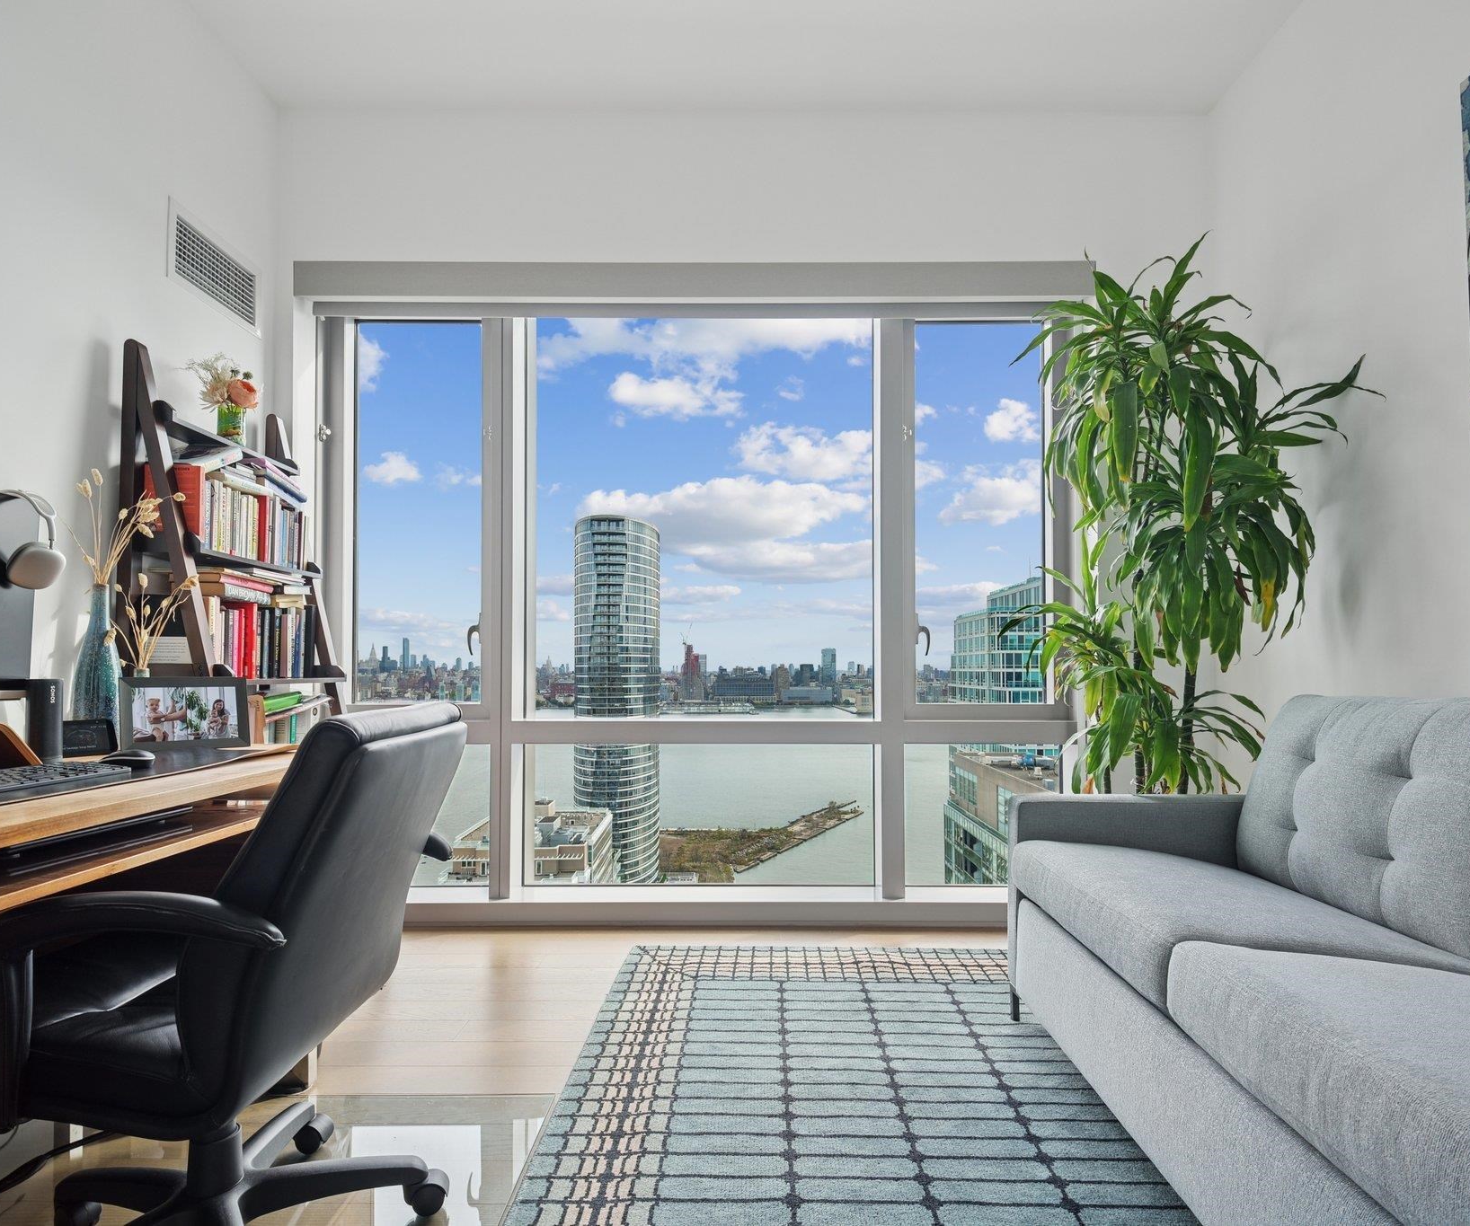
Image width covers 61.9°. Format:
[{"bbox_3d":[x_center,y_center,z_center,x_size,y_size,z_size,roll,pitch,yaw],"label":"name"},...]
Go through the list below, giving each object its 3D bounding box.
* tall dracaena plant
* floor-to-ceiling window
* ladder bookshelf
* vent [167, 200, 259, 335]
[{"bbox_3d":[1.232,-0.016,3.662,0.870,2.235,0.960,0,-2,1],"label":"tall dracaena plant"},{"bbox_3d":[-0.149,-0.092,4.531,2.823,2.375,0.200,0,-2,1],"label":"floor-to-ceiling window"},{"bbox_3d":[-1.396,0.194,3.774,0.500,1.825,0.995,0,-2,1],"label":"ladder bookshelf"},{"bbox_3d":[-1.640,-1.087,3.927,0.028,0.246,0.675,0,-2,1],"label":"vent"}]

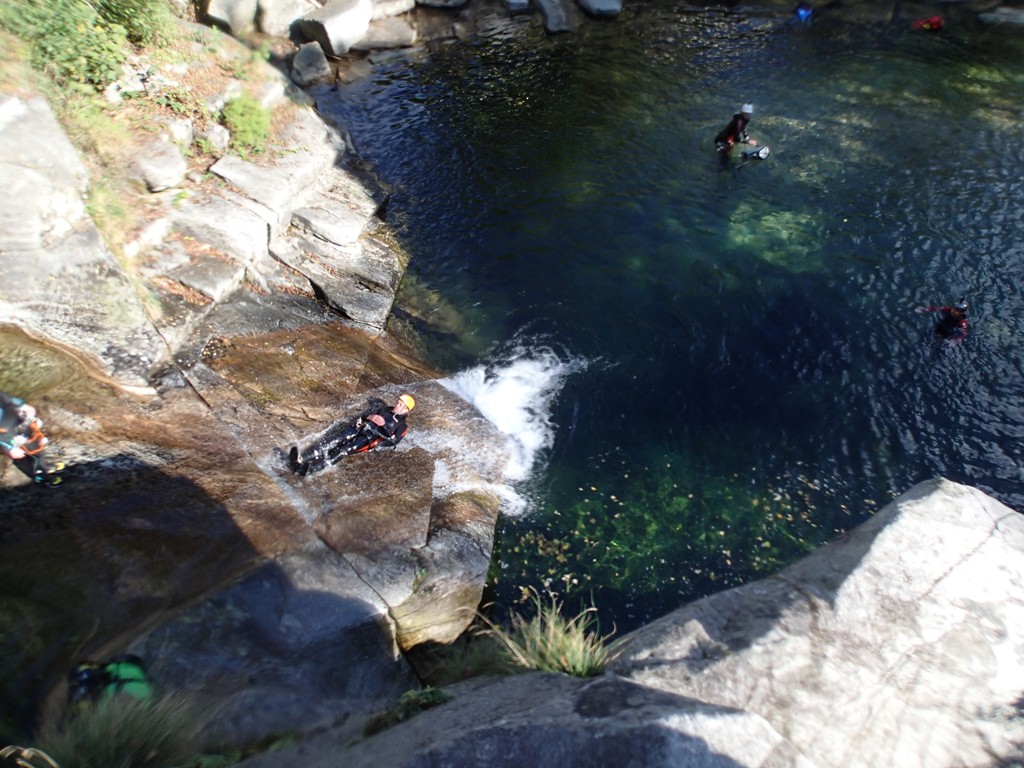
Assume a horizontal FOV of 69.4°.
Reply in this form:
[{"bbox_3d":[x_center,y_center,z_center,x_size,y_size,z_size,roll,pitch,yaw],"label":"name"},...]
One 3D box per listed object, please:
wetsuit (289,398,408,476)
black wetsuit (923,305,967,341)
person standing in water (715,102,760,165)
[{"bbox_3d":[-1.958,0.637,8.800,1.500,0.400,0.620,-30,56,-35],"label":"wetsuit"},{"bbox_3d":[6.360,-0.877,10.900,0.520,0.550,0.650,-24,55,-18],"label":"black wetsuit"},{"bbox_3d":[3.899,-4.300,12.900,0.700,1.250,0.550,12,52,9],"label":"person standing in water"}]

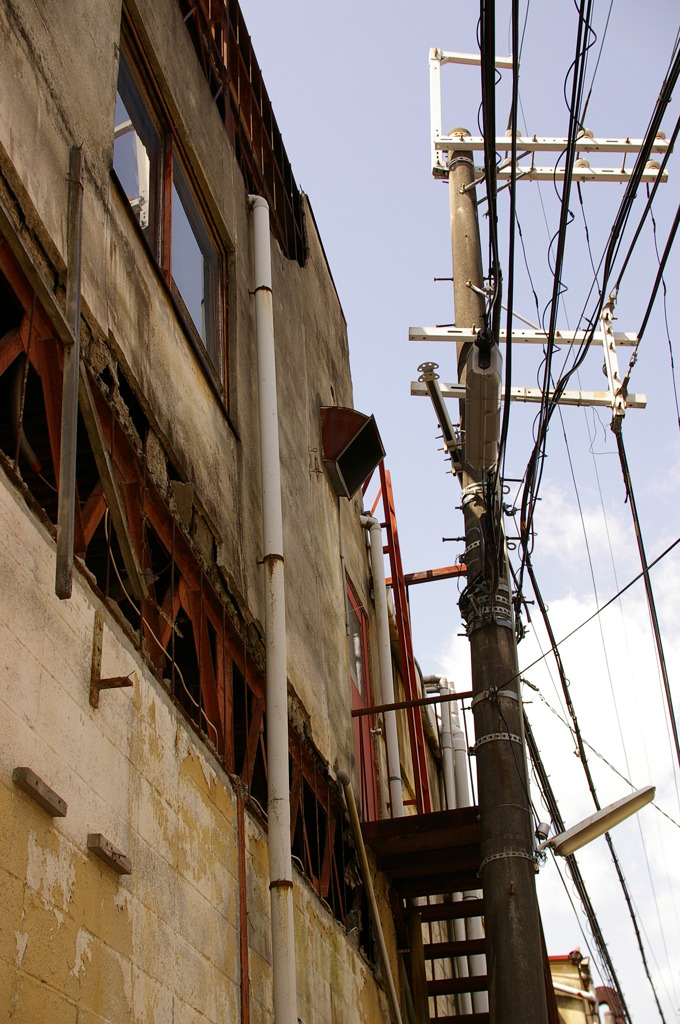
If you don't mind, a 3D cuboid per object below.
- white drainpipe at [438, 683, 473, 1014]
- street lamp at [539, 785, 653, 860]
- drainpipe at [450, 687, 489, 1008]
[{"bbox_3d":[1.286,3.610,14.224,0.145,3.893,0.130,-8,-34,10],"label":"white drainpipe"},{"bbox_3d":[1.334,1.615,6.650,0.690,0.090,0.150,-33,-40,8],"label":"street lamp"},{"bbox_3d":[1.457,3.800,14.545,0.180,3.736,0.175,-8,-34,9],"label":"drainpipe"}]

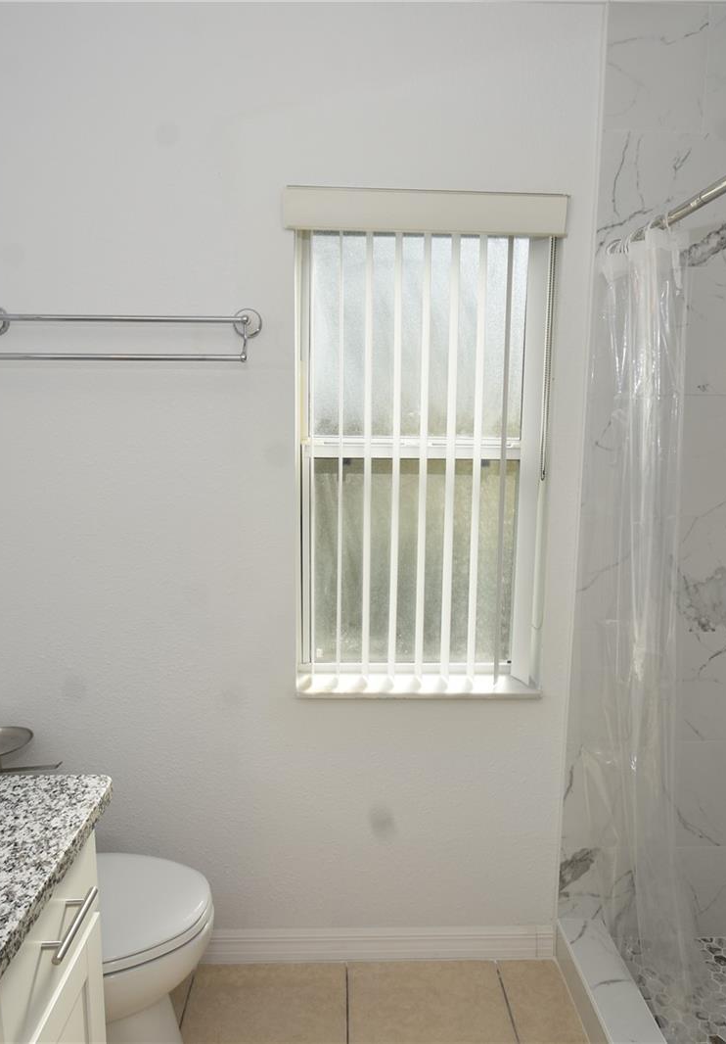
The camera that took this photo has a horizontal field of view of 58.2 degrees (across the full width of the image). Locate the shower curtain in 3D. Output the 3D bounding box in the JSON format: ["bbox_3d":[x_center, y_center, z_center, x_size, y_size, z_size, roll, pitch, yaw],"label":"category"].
[{"bbox_3d":[0.653,0.276,1.536,0.190,1.800,0.280,1,7,-2],"label":"shower curtain"}]

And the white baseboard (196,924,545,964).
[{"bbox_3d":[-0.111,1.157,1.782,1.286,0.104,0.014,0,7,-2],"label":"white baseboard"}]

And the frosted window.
[{"bbox_3d":[0.147,-0.170,1.695,0.620,1.180,0.080,1,7,-2],"label":"frosted window"}]

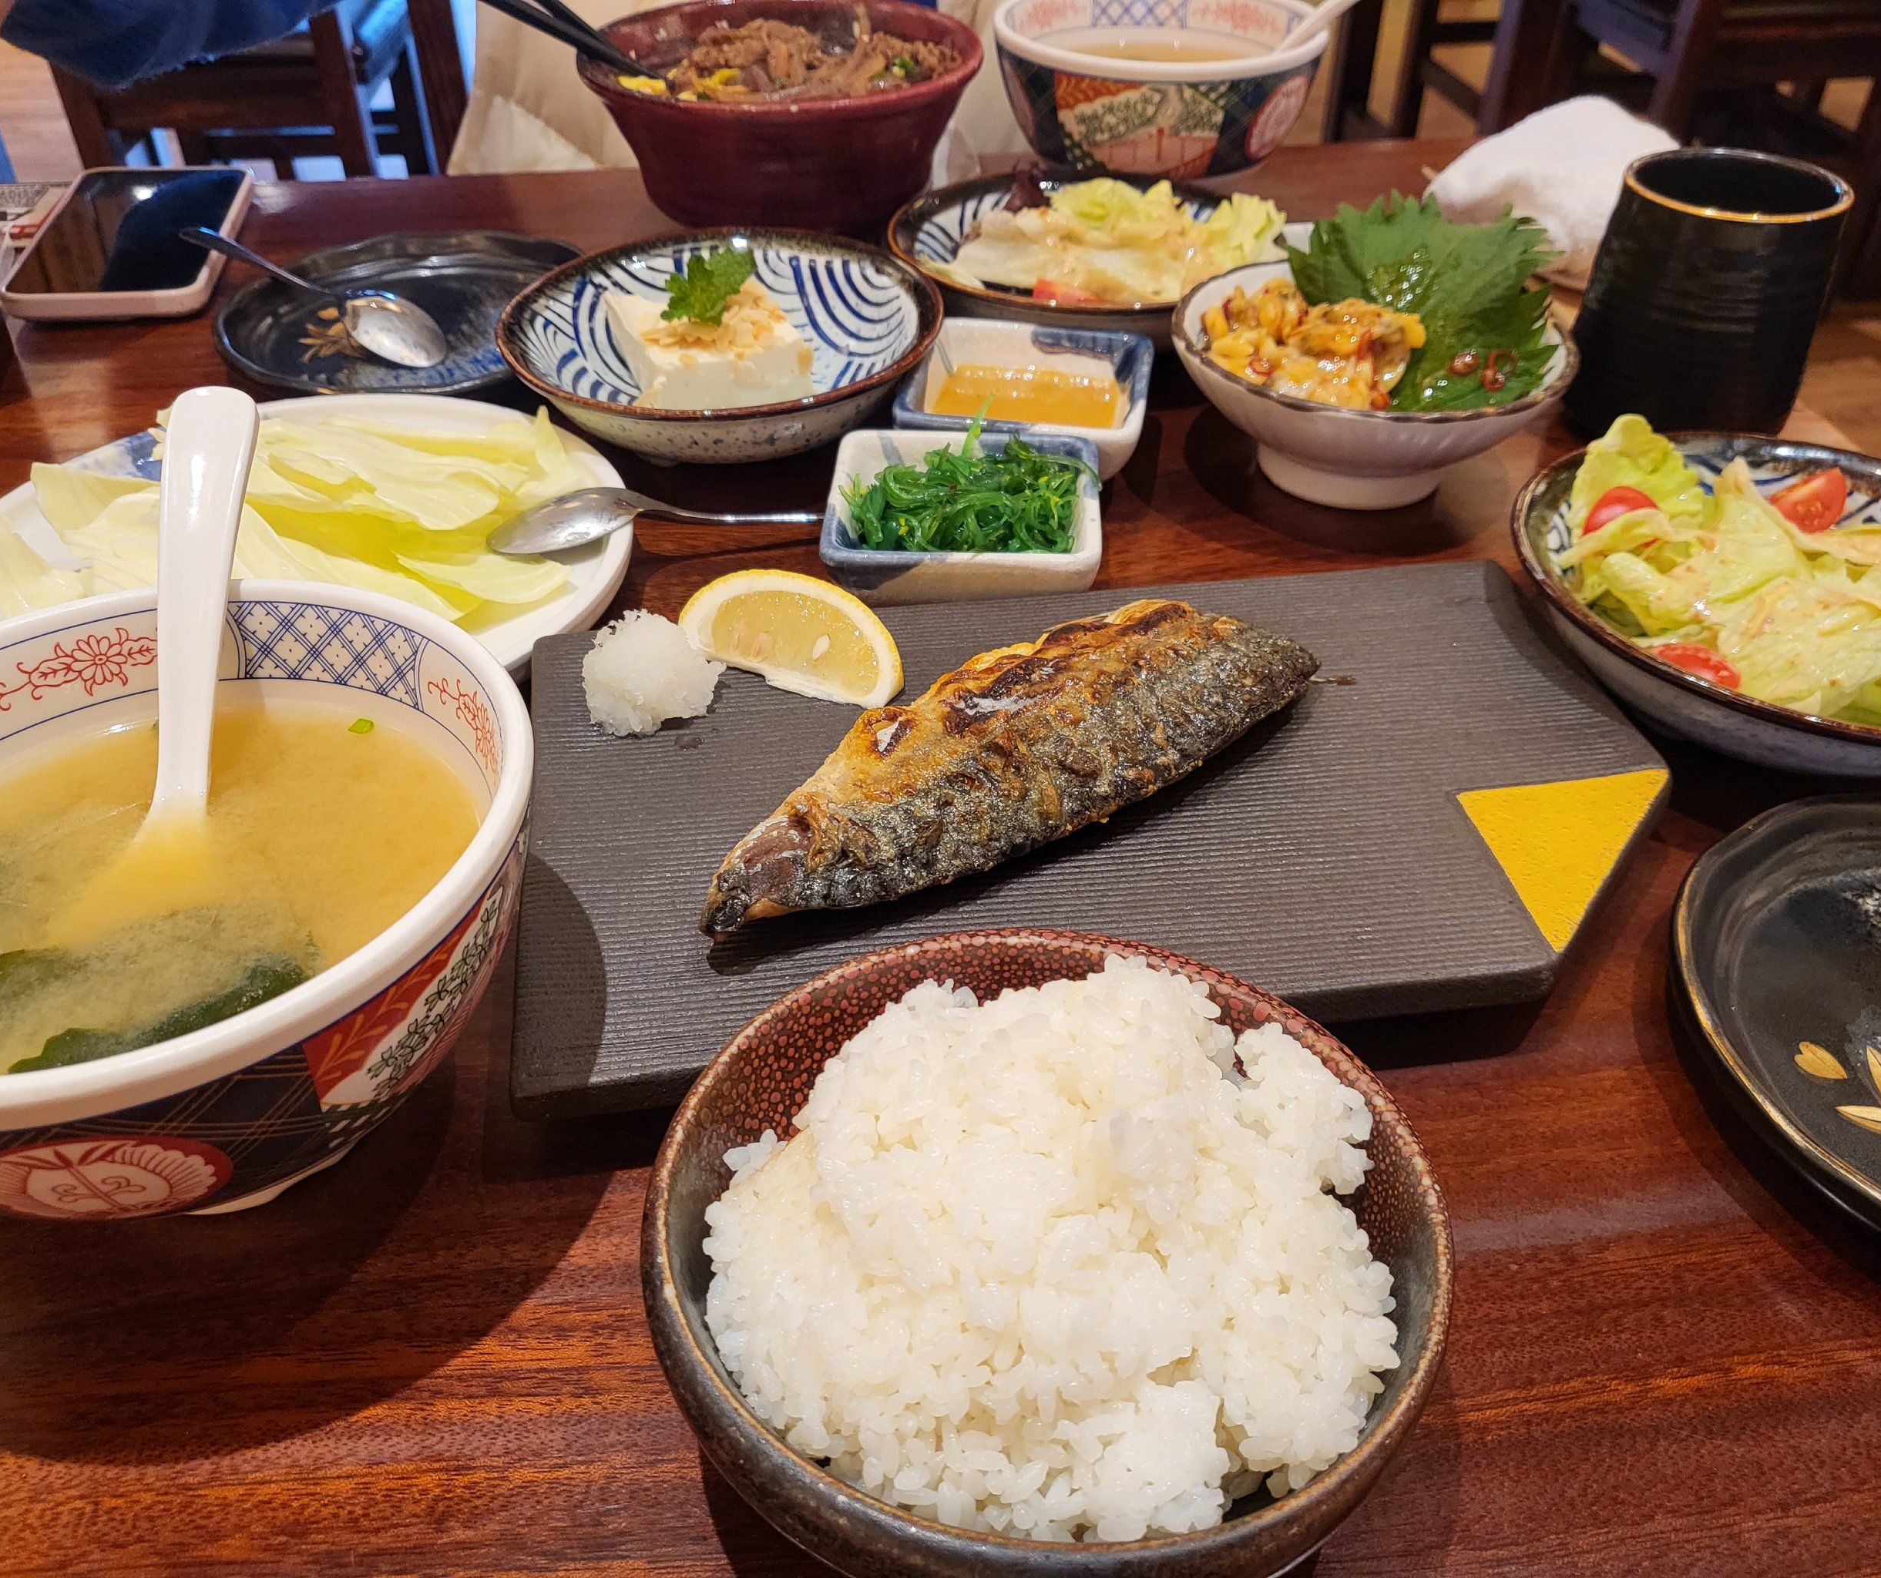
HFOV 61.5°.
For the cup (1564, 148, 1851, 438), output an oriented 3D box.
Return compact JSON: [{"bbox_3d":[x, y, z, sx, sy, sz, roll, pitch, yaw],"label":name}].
[{"bbox_3d":[0.267,-0.171,0.556,0.074,0.083,0.074,0,40,0],"label":"cup"}]

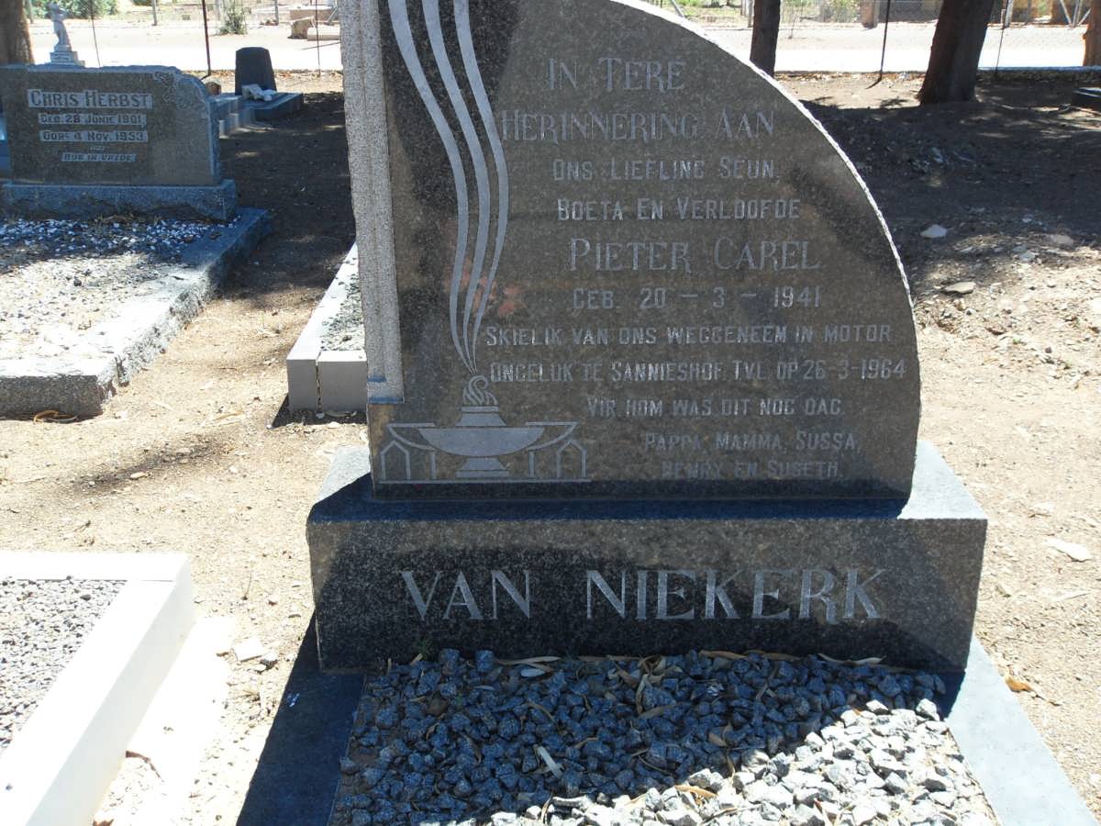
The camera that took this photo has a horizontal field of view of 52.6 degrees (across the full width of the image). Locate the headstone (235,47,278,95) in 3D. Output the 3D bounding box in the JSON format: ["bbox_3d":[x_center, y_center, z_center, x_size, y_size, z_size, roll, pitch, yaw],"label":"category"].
[{"bbox_3d":[-2.812,-3.241,10.567,0.354,0.429,0.180,0,21,1],"label":"headstone"}]

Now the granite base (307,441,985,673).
[{"bbox_3d":[0.143,0.226,1.804,1.000,0.259,0.279,0,21,1],"label":"granite base"}]

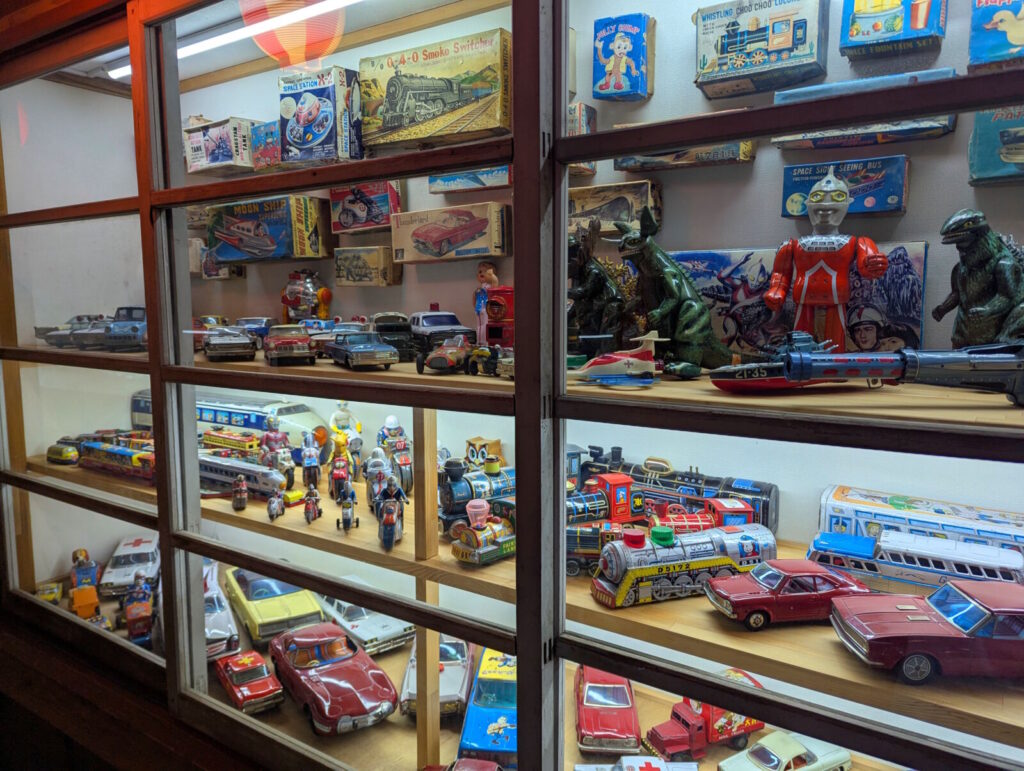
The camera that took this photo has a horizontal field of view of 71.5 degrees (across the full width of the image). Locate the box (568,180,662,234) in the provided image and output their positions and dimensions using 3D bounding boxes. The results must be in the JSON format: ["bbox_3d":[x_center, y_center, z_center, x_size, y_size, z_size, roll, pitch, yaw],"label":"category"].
[{"bbox_3d":[0.173,-0.333,1.358,0.219,0.084,0.063,5,8,35],"label":"box"}]

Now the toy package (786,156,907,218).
[{"bbox_3d":[0.528,-0.310,1.130,0.172,0.081,0.062,4,8,33],"label":"toy package"}]

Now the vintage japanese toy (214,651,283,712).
[{"bbox_3d":[-0.530,0.585,1.432,0.083,0.057,0.199,-5,8,-36],"label":"vintage japanese toy"}]

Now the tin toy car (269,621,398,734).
[{"bbox_3d":[-0.360,0.559,1.405,0.150,0.115,0.369,-5,8,-34],"label":"tin toy car"}]

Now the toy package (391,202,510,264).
[{"bbox_3d":[-0.133,-0.330,1.558,0.277,0.106,0.070,3,7,33],"label":"toy package"}]

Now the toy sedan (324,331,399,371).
[{"bbox_3d":[-0.284,-0.068,1.331,0.085,0.065,0.203,-3,7,-27],"label":"toy sedan"}]

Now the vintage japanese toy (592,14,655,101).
[{"bbox_3d":[0.205,-0.596,1.300,0.093,0.130,0.061,8,17,33],"label":"vintage japanese toy"}]

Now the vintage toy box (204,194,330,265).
[{"bbox_3d":[-0.640,-0.402,1.856,0.331,0.144,0.109,4,10,34],"label":"vintage toy box"}]

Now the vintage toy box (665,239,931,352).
[{"bbox_3d":[0.426,-0.128,1.221,0.488,0.206,0.059,4,8,33],"label":"vintage toy box"}]

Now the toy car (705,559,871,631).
[{"bbox_3d":[0.375,0.277,0.965,0.200,0.069,0.084,-1,7,-9],"label":"toy car"}]

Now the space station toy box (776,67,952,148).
[{"bbox_3d":[0.537,-0.424,1.095,0.245,0.079,0.059,8,16,38],"label":"space station toy box"}]

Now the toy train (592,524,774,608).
[{"bbox_3d":[0.254,0.253,1.051,0.286,0.095,0.059,-2,7,-20],"label":"toy train"}]

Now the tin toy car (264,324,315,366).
[{"bbox_3d":[-0.446,-0.083,1.417,0.086,0.076,0.202,-3,7,-22],"label":"tin toy car"}]

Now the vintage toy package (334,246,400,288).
[{"bbox_3d":[-0.343,-0.281,1.701,0.149,0.090,0.071,4,8,33],"label":"vintage toy package"}]

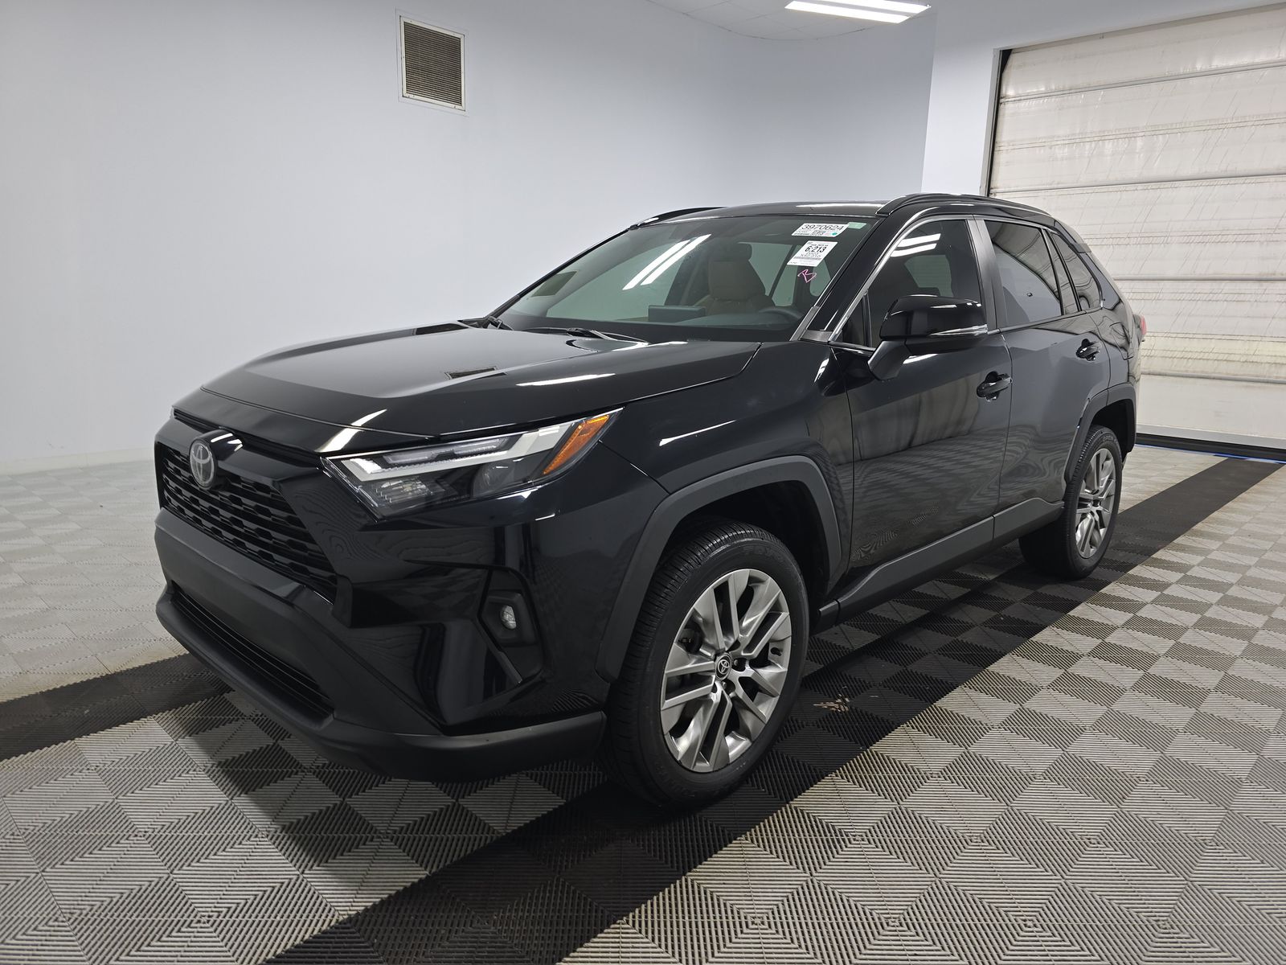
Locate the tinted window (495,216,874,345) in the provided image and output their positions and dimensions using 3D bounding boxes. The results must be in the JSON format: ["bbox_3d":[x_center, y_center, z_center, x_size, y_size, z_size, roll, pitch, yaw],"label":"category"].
[{"bbox_3d":[0.099,-0.722,3.014,1.420,0.140,0.860,13,50,44],"label":"tinted window"}]

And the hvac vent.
[{"bbox_3d":[-1.800,-3.602,7.383,0.050,0.620,0.625,13,17,43],"label":"hvac vent"}]

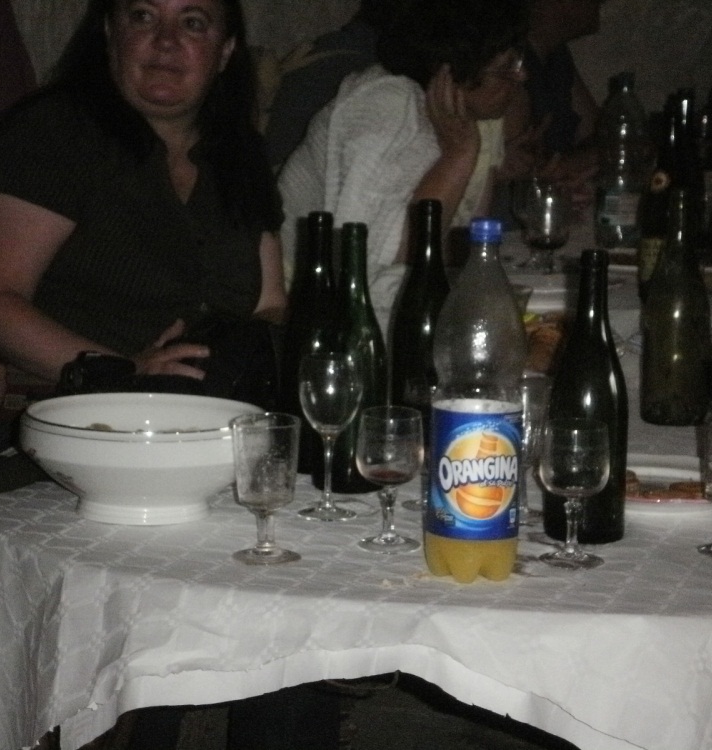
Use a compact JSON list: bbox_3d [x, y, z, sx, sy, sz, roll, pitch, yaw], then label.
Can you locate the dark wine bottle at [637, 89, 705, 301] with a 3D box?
[{"bbox_3d":[0.477,-0.269,3.893,0.082,0.312,0.082,1,13,0],"label":"dark wine bottle"}]

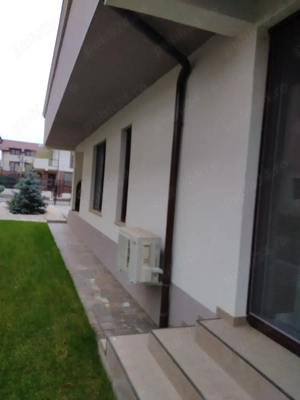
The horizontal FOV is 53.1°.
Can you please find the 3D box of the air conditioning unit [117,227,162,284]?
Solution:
[{"bbox_3d":[-0.174,0.707,3.922,0.280,0.550,0.790,3,2,-25],"label":"air conditioning unit"}]

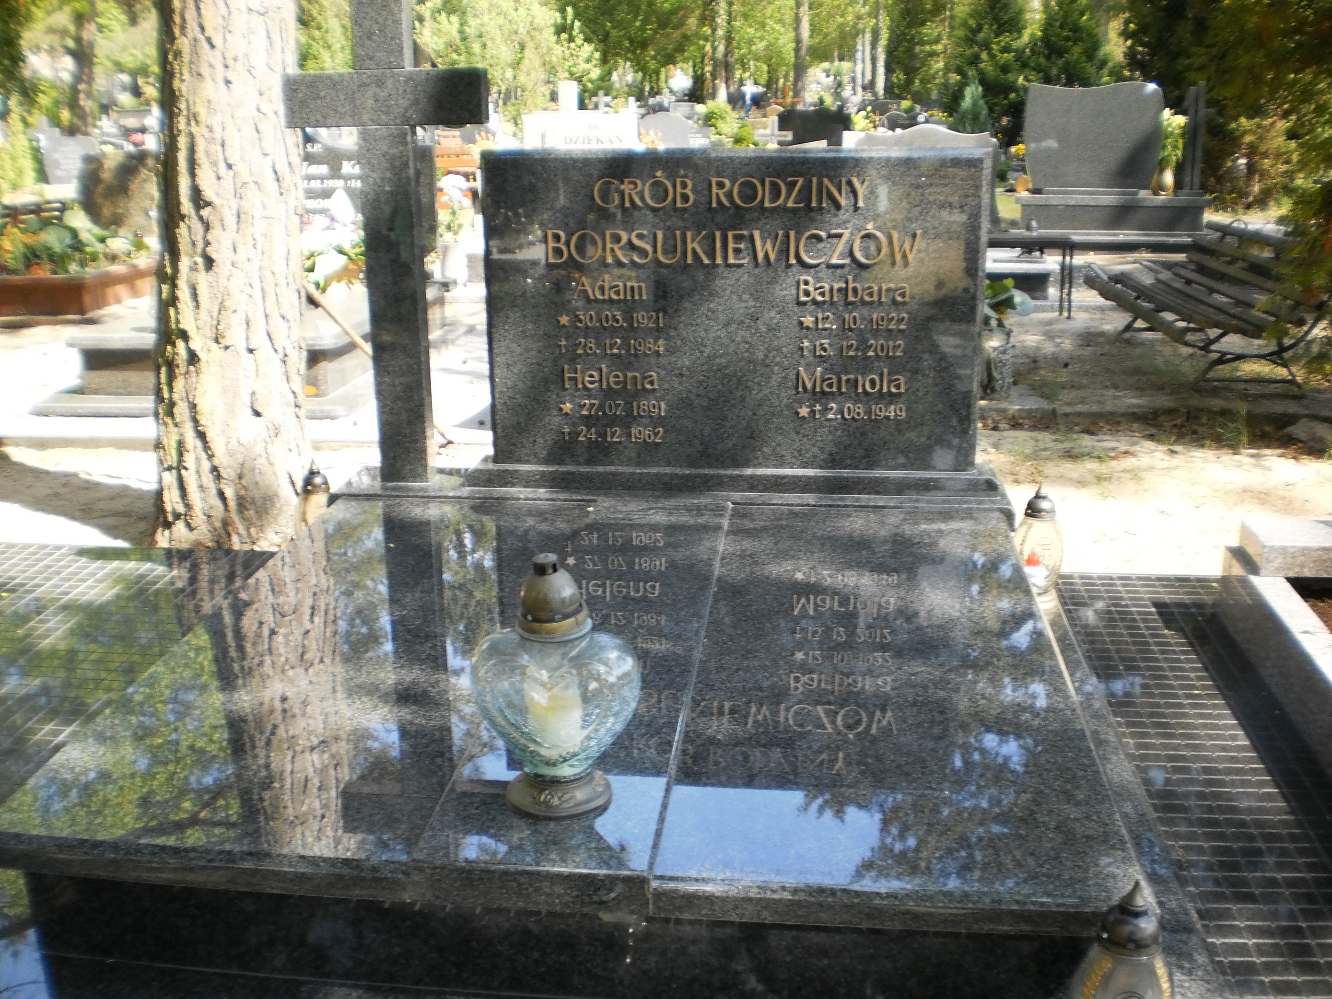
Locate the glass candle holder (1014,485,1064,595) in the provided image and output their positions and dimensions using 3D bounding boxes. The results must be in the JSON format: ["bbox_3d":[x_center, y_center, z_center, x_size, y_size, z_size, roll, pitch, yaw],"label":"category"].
[{"bbox_3d":[0.856,0.099,3.181,0.114,0.266,0.114,1,18,6],"label":"glass candle holder"}]

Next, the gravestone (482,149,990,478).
[{"bbox_3d":[0.158,-0.445,3.293,1.170,0.740,0.100,1,18,6],"label":"gravestone"}]

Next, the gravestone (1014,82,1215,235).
[{"bbox_3d":[3.430,-2.630,10.649,1.431,1.091,0.380,1,18,6],"label":"gravestone"}]

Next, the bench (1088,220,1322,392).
[{"bbox_3d":[2.859,-1.091,7.471,0.707,0.683,1.758,0,17,1],"label":"bench"}]

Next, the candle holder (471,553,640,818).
[{"bbox_3d":[-0.155,0.248,1.938,0.240,0.367,0.155,1,18,6],"label":"candle holder"}]

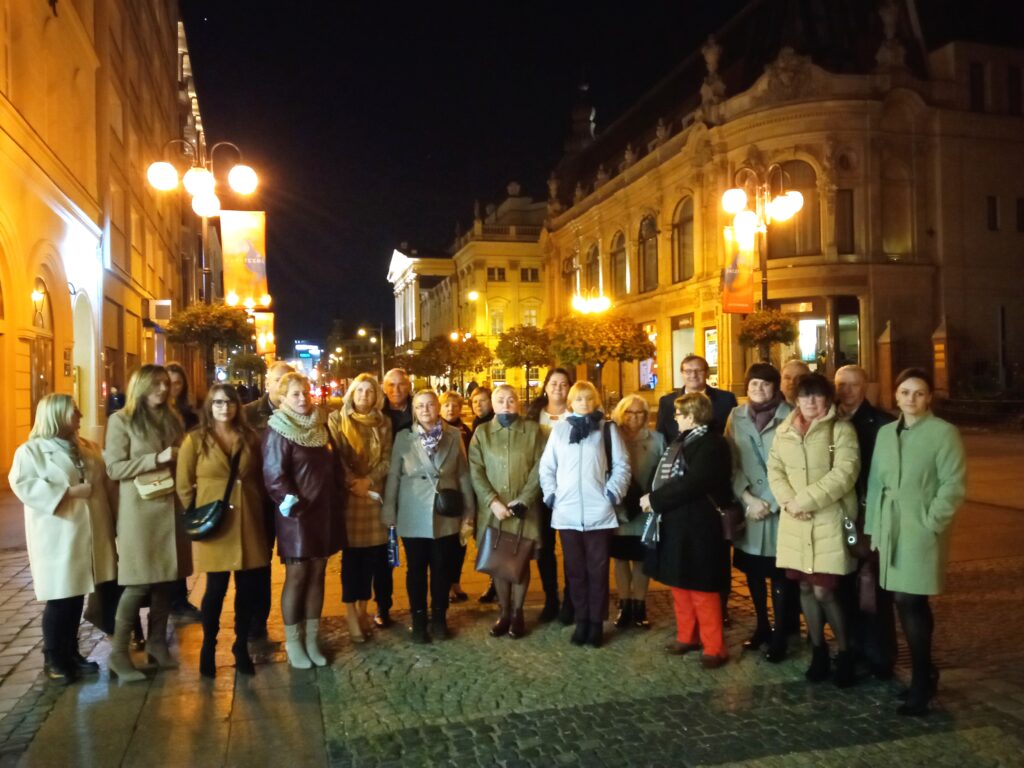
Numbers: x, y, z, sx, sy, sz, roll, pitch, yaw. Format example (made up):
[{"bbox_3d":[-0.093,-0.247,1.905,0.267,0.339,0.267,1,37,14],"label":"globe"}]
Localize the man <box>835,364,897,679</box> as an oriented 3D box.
[{"bbox_3d":[1.950,0.751,4.509,0.530,1.710,0.360,-1,0,33],"label":"man"}]

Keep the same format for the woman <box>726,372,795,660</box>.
[{"bbox_3d":[1.504,0.742,4.836,0.490,1.731,0.360,-1,0,27],"label":"woman"}]

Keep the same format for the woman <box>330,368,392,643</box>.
[{"bbox_3d":[-0.985,0.800,5.263,0.480,1.713,0.370,-1,0,-21],"label":"woman"}]

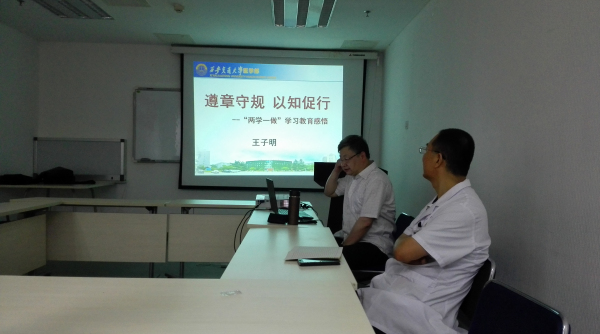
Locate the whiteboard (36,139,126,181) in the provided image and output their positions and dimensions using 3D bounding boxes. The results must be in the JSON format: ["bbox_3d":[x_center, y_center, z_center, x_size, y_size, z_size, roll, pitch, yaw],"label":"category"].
[{"bbox_3d":[-2.701,-0.086,5.463,1.135,0.555,0.035,1,1,-2],"label":"whiteboard"}]

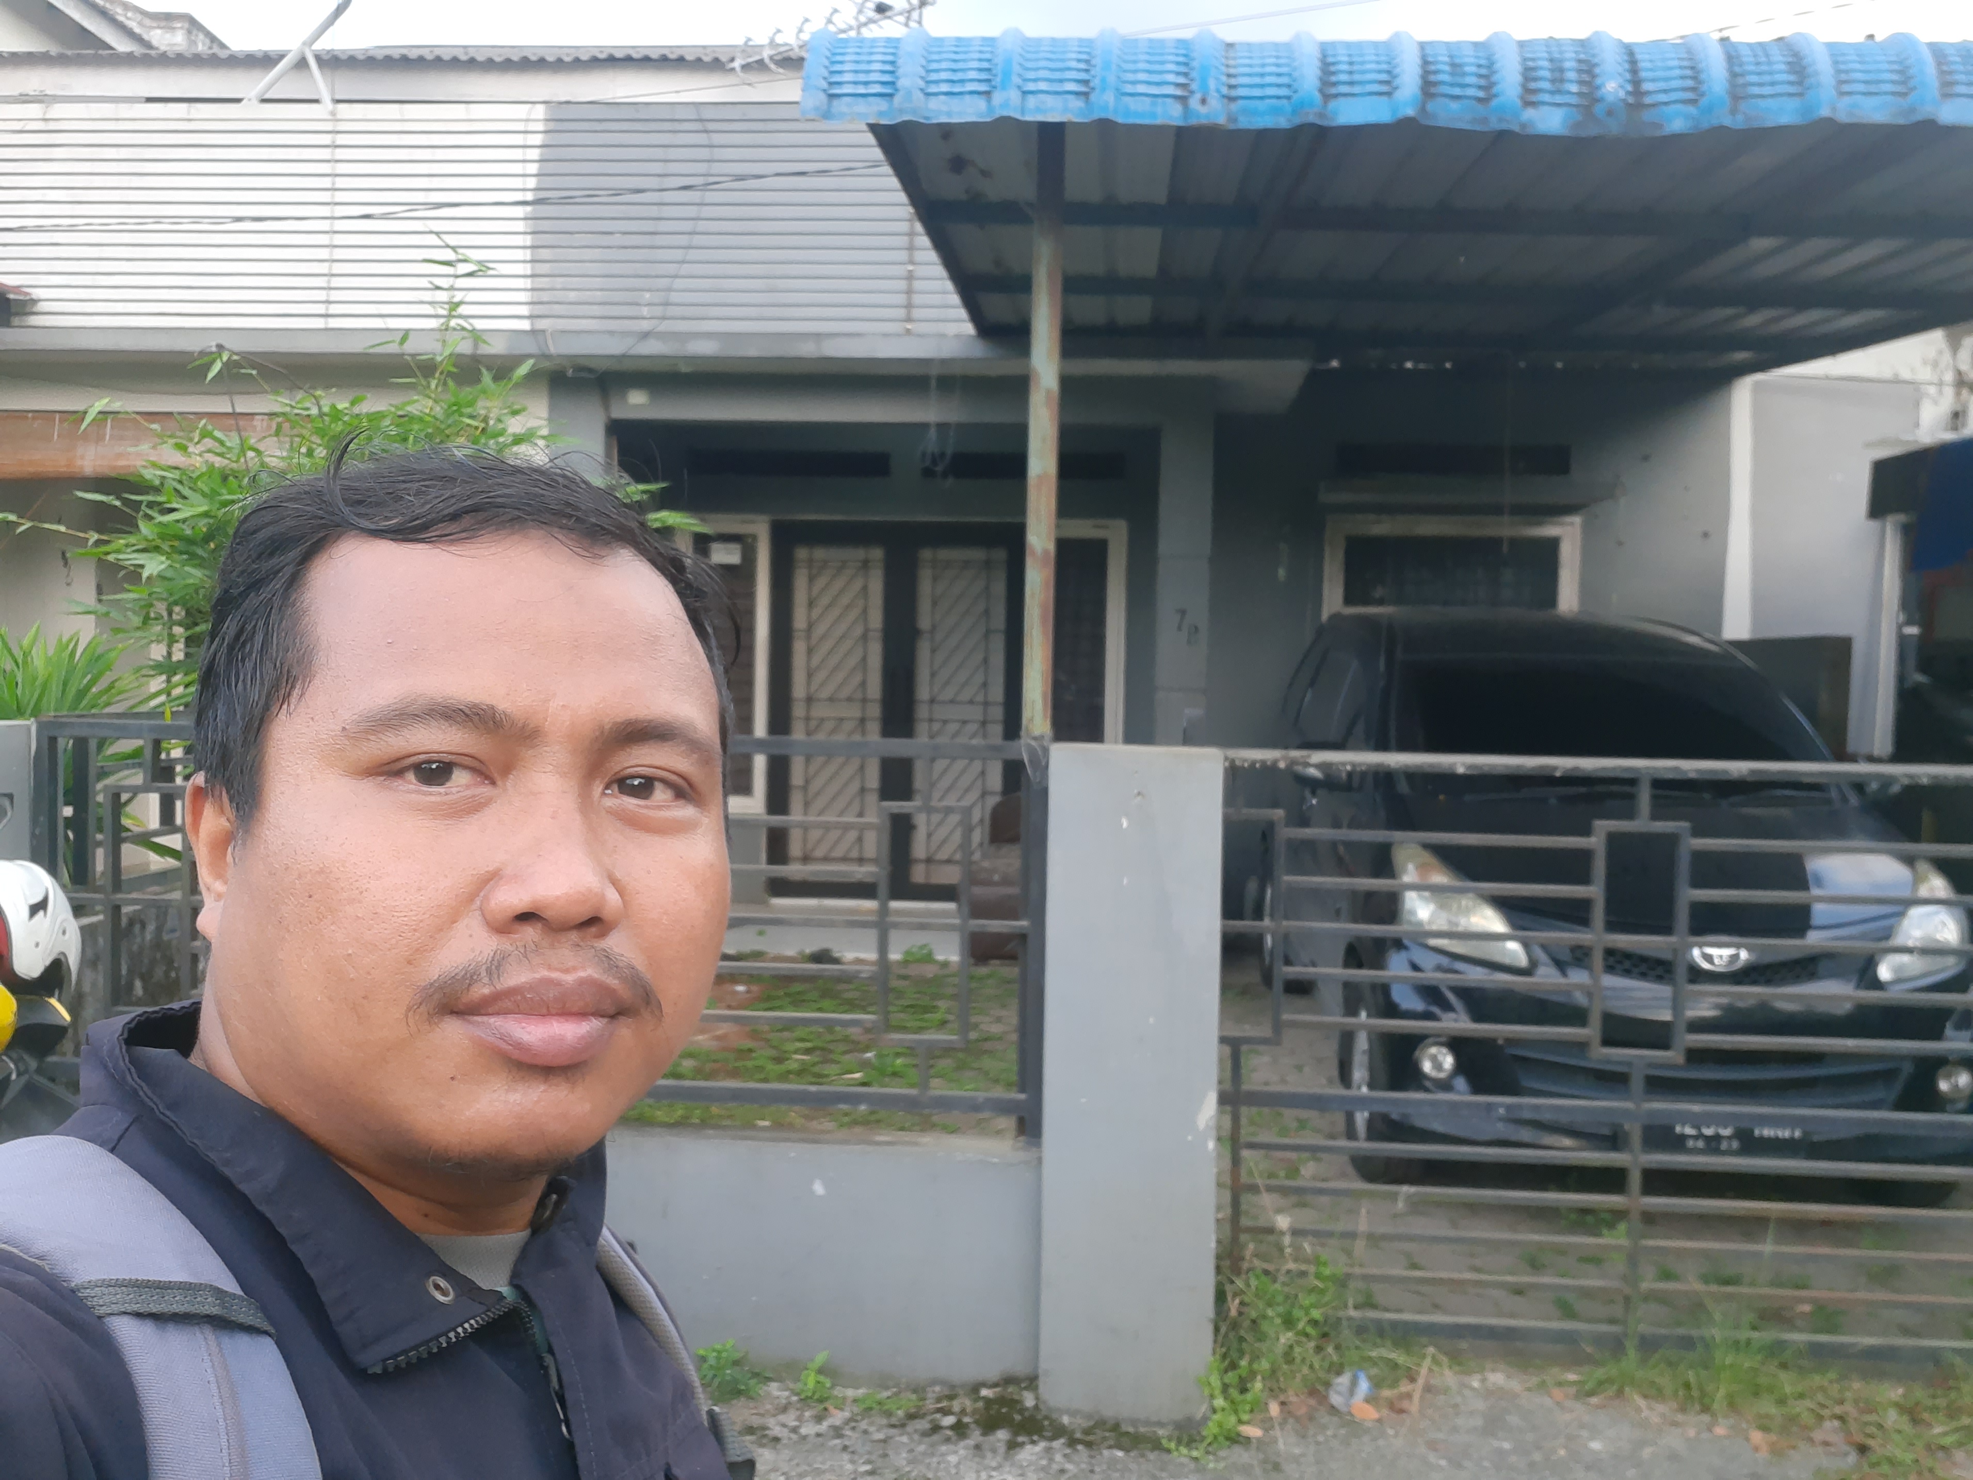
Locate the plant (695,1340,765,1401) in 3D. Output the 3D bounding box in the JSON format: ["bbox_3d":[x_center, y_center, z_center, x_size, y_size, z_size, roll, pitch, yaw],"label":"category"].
[{"bbox_3d":[-0.517,1.276,2.881,0.146,0.127,0.124,1,2,4],"label":"plant"}]

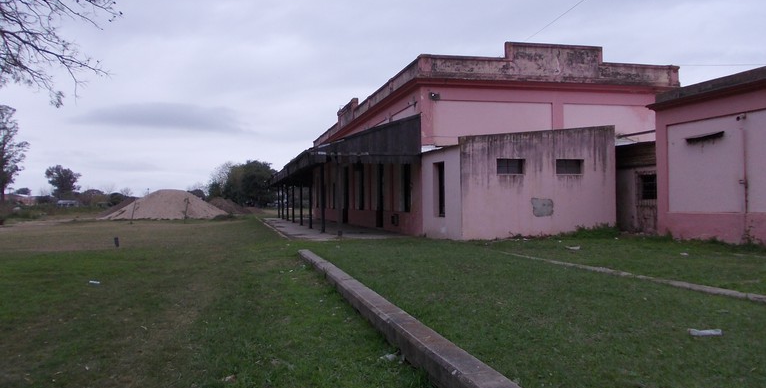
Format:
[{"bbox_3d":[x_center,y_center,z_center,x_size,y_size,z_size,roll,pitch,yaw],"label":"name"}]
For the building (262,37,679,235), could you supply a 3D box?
[{"bbox_3d":[1.528,-1.830,37.776,14.580,7.277,36.585,-1,-1,-13],"label":"building"}]

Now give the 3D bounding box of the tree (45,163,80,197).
[{"bbox_3d":[-77.494,-2.422,150.000,8.960,9.929,8.960,0,-1,-27],"label":"tree"}]

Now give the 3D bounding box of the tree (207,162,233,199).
[{"bbox_3d":[-38.158,-2.341,145.000,6.321,10.534,6.321,-1,-1,-15],"label":"tree"}]

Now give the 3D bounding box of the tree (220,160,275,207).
[{"bbox_3d":[-30.287,-2.260,140.000,12.883,11.075,12.883,-1,-1,-12],"label":"tree"}]

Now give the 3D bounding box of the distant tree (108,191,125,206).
[{"bbox_3d":[-60.123,1.243,140.000,3.842,3.616,3.842,-1,-1,-23],"label":"distant tree"}]

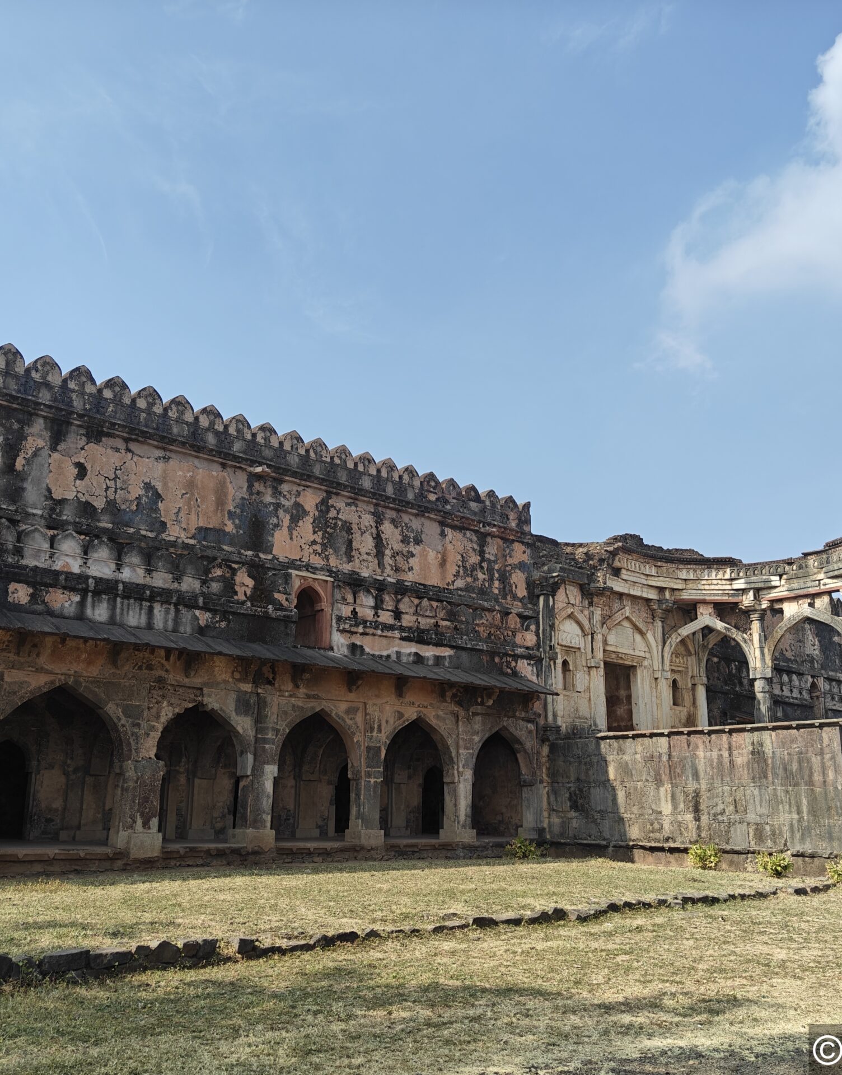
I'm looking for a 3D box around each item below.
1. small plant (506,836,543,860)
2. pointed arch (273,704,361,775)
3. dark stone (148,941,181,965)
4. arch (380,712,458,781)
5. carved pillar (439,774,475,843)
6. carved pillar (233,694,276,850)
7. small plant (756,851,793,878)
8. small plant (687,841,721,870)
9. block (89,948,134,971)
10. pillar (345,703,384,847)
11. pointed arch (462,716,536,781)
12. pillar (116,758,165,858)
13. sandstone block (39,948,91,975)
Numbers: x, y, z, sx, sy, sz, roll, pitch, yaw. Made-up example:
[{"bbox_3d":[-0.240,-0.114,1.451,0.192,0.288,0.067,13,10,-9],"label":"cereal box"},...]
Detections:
[{"bbox_3d":[2.665,8.132,25.961,0.958,0.585,0.931,14,-20,-41],"label":"small plant"},{"bbox_3d":[-2.404,4.445,21.827,2.280,1.580,0.500,13,-19,-39],"label":"pointed arch"},{"bbox_3d":[-2.567,4.158,9.947,0.318,0.208,0.260,14,-20,-41],"label":"dark stone"},{"bbox_3d":[-0.216,5.000,23.665,2.400,1.650,0.500,13,-19,-39],"label":"arch"},{"bbox_3d":[0.880,6.616,24.195,0.700,1.470,0.500,13,-19,-39],"label":"carved pillar"},{"bbox_3d":[-3.656,5.157,21.918,0.665,3.219,0.732,14,-20,-41],"label":"carved pillar"},{"bbox_3d":[7.315,6.793,20.665,0.745,0.559,0.785,14,-20,-41],"label":"small plant"},{"bbox_3d":[6.285,7.075,22.058,0.718,0.585,0.745,14,-20,-41],"label":"small plant"},{"bbox_3d":[-2.987,4.067,9.586,0.416,0.188,0.280,14,-20,-41],"label":"block"},{"bbox_3d":[-1.219,5.429,22.644,0.650,3.090,0.580,13,-19,-39],"label":"pillar"},{"bbox_3d":[1.852,5.464,25.418,2.500,1.510,0.500,13,-19,-39],"label":"pointed arch"},{"bbox_3d":[-5.333,5.162,19.012,0.640,1.810,0.600,13,-19,-39],"label":"pillar"},{"bbox_3d":[-3.089,3.664,8.612,0.380,0.190,0.250,13,-19,-39],"label":"sandstone block"}]

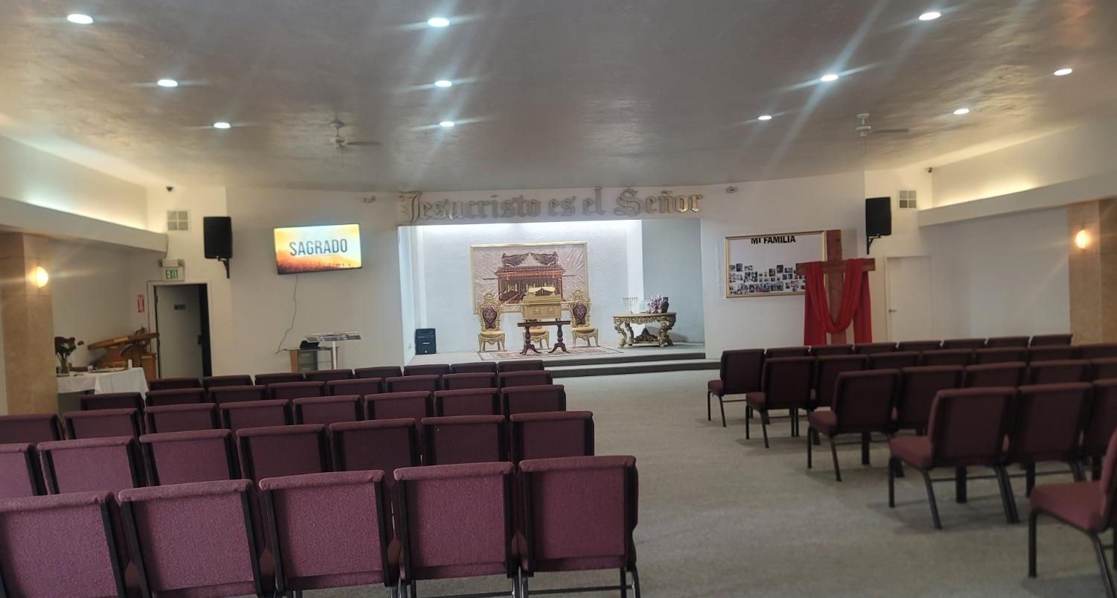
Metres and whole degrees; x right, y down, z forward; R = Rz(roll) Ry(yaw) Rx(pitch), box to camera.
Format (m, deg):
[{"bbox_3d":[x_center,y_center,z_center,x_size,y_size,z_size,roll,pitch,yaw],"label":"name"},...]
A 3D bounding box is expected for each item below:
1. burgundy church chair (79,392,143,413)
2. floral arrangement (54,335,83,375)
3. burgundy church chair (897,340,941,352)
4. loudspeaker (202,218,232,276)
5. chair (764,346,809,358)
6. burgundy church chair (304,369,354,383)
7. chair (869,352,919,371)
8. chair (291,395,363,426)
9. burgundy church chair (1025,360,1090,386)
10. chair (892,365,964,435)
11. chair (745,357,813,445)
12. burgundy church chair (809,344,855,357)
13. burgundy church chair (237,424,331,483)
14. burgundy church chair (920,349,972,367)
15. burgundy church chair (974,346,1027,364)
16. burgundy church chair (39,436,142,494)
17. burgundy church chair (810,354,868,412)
[{"bbox_3d":[-3.840,1.234,7.150,0.501,0.851,0.637,-2,0,-11],"label":"burgundy church chair"},{"bbox_3d":[-6.597,0.754,10.815,0.430,0.521,0.400,-2,0,-5],"label":"floral arrangement"},{"bbox_3d":[4.034,0.903,9.303,0.492,0.840,0.656,-2,0,-3],"label":"burgundy church chair"},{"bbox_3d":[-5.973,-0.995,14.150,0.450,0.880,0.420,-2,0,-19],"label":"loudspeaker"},{"bbox_3d":[2.524,0.964,9.175,0.497,0.852,0.638,-2,0,-4],"label":"chair"},{"bbox_3d":[-2.432,1.191,8.753,0.505,0.862,0.630,-2,0,-8],"label":"burgundy church chair"},{"bbox_3d":[3.174,0.936,7.895,0.497,0.852,0.638,-2,0,-1],"label":"chair"},{"bbox_3d":[-1.688,1.138,6.099,0.497,0.852,0.638,-2,0,-9],"label":"chair"},{"bbox_3d":[3.907,0.916,6.594,0.510,0.850,0.666,-2,0,-3],"label":"burgundy church chair"},{"bbox_3d":[2.860,0.949,6.473,0.497,0.852,0.638,-2,0,-3],"label":"chair"},{"bbox_3d":[2.184,0.990,7.925,0.510,0.850,0.666,-2,0,-4],"label":"chair"},{"bbox_3d":[3.094,0.964,9.399,0.505,0.862,0.630,-2,0,-5],"label":"burgundy church chair"},{"bbox_3d":[-1.563,1.146,4.798,0.510,0.850,0.666,-2,0,-7],"label":"burgundy church chair"},{"bbox_3d":[3.679,0.915,7.929,0.492,0.840,0.656,-2,0,-1],"label":"burgundy church chair"},{"bbox_3d":[4.233,0.900,7.974,0.501,0.851,0.637,-2,0,-1],"label":"burgundy church chair"},{"bbox_3d":[-2.562,1.178,4.614,0.492,0.840,0.656,-2,0,-11],"label":"burgundy church chair"},{"bbox_3d":[2.694,0.969,7.958,0.510,0.850,0.666,-2,0,-3],"label":"burgundy church chair"}]

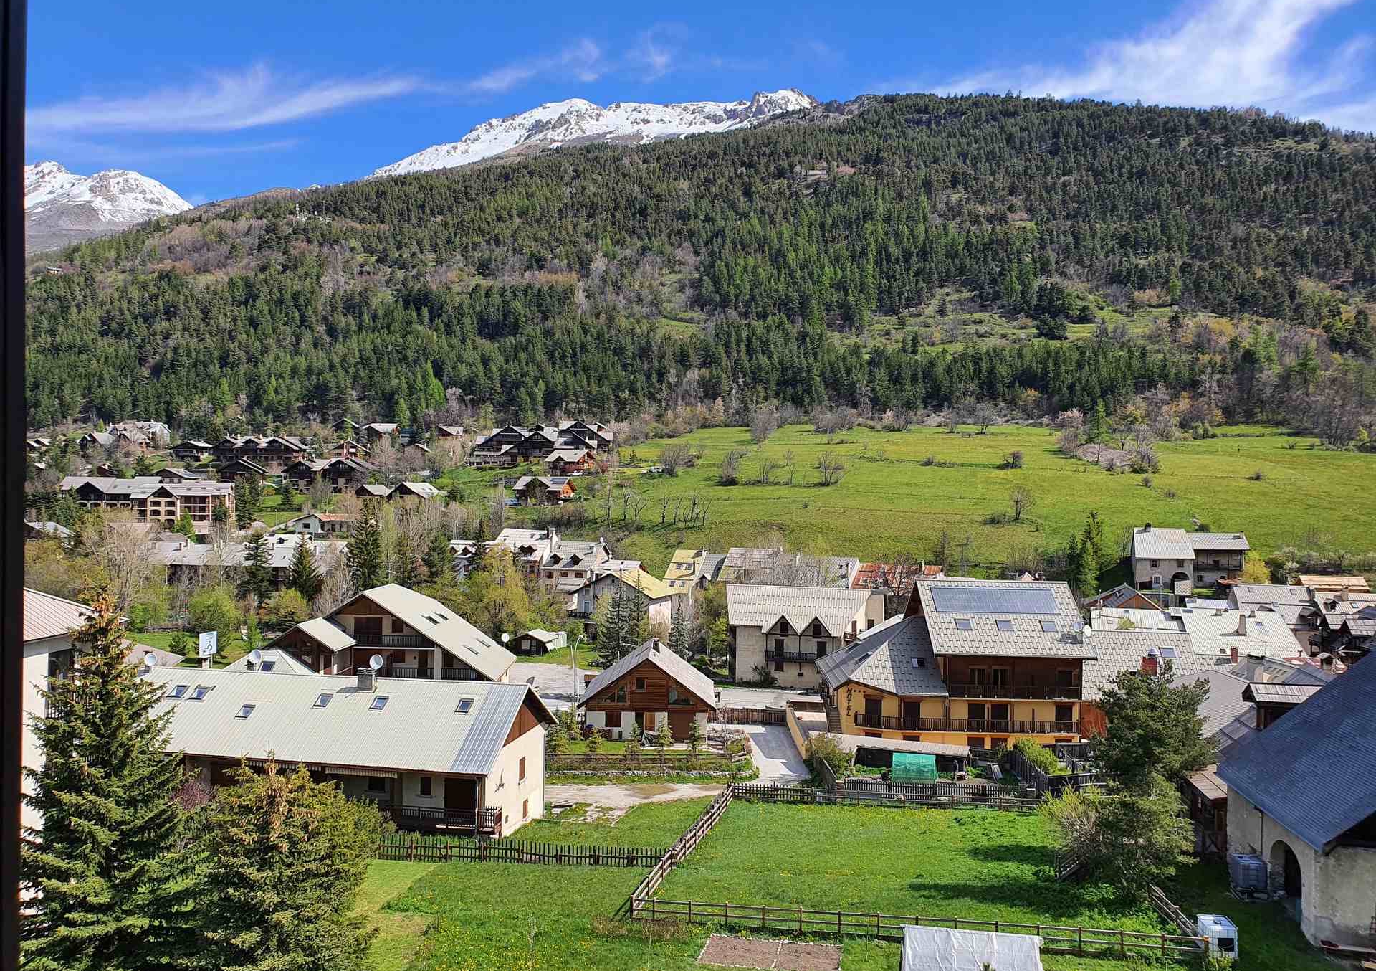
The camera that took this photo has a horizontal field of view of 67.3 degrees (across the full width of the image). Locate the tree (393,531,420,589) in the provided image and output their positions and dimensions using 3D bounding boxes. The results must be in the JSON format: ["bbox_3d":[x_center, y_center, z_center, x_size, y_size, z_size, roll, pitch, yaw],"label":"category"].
[{"bbox_3d":[-60.499,16.972,222.000,5.200,14.320,5.200,1,-1,0],"label":"tree"}]

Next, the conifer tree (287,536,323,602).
[{"bbox_3d":[-57.638,12.902,155.031,5.300,10.488,5.300,1,0,-20],"label":"conifer tree"}]

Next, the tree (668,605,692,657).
[{"bbox_3d":[-1.077,19.665,138.000,3.200,7.610,3.200,1,-1,0],"label":"tree"}]

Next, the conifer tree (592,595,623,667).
[{"bbox_3d":[-10.331,19.238,137.000,4.600,10.120,4.600,1,-1,0],"label":"conifer tree"}]

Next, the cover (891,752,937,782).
[{"bbox_3d":[16.165,20.032,73.684,3.000,1.950,1.350,1,-1,11],"label":"cover"}]

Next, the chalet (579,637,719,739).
[{"bbox_3d":[-3.160,17.423,89.574,11.000,6.900,13.000,1,-1,1],"label":"chalet"}]

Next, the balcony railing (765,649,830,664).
[{"bbox_3d":[11.232,17.159,103.209,6.800,1.050,1.150,1,0,14],"label":"balcony railing"}]

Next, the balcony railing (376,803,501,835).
[{"bbox_3d":[-13.018,17.214,54.186,6.500,1.130,1.200,1,0,10],"label":"balcony railing"}]

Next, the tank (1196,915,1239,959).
[{"bbox_3d":[19.311,16.475,37.700,1.000,1.150,1.200,1,-1,6],"label":"tank"}]

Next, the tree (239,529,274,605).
[{"bbox_3d":[-88.315,17.200,212.000,6.300,15.660,6.300,1,-1,0],"label":"tree"}]

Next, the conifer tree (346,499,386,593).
[{"bbox_3d":[-44.360,9.828,142.048,5.600,15.966,5.600,1,0,-17],"label":"conifer tree"}]

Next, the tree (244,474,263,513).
[{"bbox_3d":[-125.160,2.171,298.034,5.600,11.472,5.600,1,0,-23],"label":"tree"}]

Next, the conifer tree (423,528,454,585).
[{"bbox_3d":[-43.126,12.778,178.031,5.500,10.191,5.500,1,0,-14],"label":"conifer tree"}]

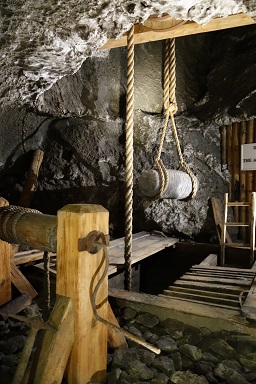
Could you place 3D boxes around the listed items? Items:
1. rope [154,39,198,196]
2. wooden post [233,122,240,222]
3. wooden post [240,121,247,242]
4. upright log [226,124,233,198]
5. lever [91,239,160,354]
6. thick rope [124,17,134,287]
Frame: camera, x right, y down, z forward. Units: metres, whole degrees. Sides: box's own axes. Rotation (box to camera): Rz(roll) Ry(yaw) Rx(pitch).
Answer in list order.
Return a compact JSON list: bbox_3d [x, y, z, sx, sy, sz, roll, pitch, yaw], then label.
[{"bbox_3d":[0.531,-0.849,3.450,0.460,1.860,0.330,1,0,-42],"label":"rope"},{"bbox_3d":[1.962,-0.262,5.400,0.120,2.000,0.130,1,0,-43],"label":"wooden post"},{"bbox_3d":[2.055,-0.186,5.300,0.120,2.250,0.120,1,0,-43],"label":"wooden post"},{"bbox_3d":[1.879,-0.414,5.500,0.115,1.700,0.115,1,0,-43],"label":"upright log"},{"bbox_3d":[-0.020,0.445,1.360,0.120,0.420,0.440,1,0,-42],"label":"lever"},{"bbox_3d":[0.015,-0.335,2.900,0.066,2.650,0.066,1,0,0],"label":"thick rope"}]

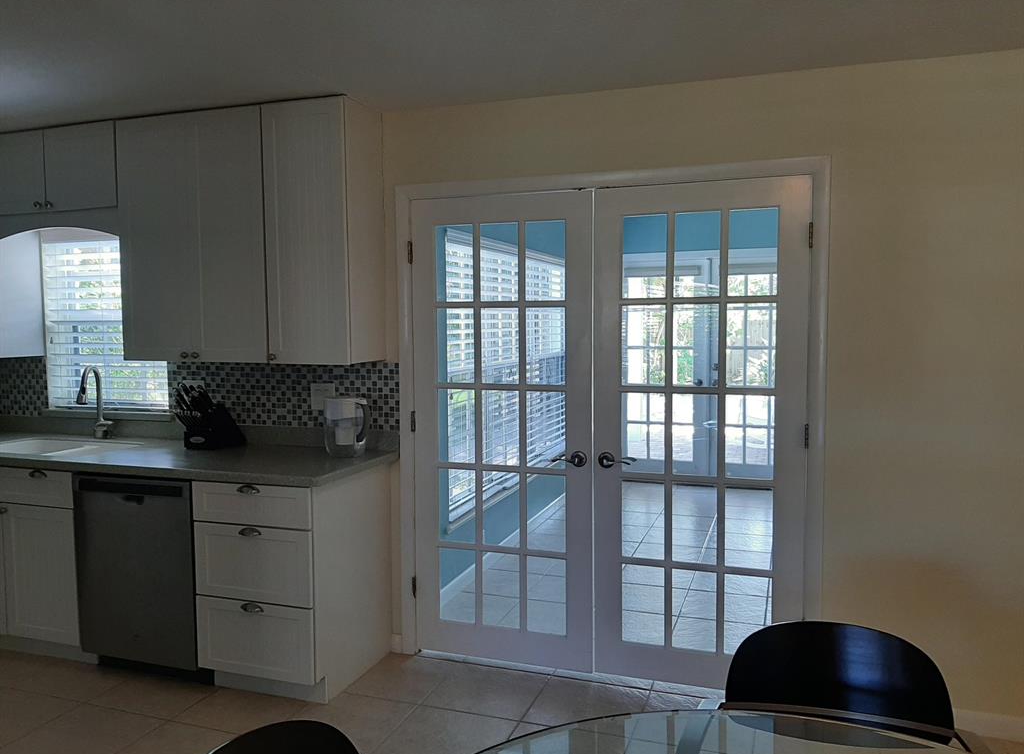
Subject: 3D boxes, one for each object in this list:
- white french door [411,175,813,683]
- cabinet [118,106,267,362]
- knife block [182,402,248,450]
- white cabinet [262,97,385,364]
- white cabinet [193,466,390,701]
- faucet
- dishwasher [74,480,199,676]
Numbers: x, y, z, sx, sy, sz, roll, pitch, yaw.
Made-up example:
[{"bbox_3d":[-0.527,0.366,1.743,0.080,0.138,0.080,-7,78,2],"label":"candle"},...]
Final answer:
[{"bbox_3d":[0.347,0.241,3.201,1.644,2.014,0.055,1,4,18],"label":"white french door"},{"bbox_3d":[-1.357,-0.612,3.508,0.769,1.078,0.322,1,4,18],"label":"cabinet"},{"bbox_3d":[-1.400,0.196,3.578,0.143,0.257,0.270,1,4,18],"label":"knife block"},{"bbox_3d":[-0.806,-0.605,3.328,0.390,1.078,0.322,1,4,18],"label":"white cabinet"},{"bbox_3d":[-0.908,0.825,3.288,0.543,0.882,0.628,1,4,18],"label":"white cabinet"},{"bbox_3d":[-2.093,0.130,3.854,0.118,0.371,0.180,1,4,18],"label":"faucet"},{"bbox_3d":[-1.462,0.803,3.451,0.597,0.832,0.600,1,4,18],"label":"dishwasher"}]

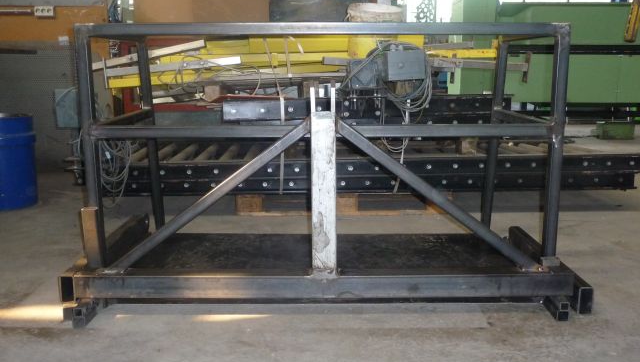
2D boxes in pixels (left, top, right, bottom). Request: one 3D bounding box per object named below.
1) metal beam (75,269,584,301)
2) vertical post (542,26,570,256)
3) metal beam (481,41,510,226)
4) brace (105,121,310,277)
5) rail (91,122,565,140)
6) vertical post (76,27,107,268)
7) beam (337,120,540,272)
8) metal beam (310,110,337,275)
[{"bbox_3d":[0.015,0.363,2.250,1.756,0.081,0.082,0,11,0],"label":"metal beam"},{"bbox_3d":[0.826,-0.114,2.199,0.037,0.841,0.037,0,11,0],"label":"vertical post"},{"bbox_3d":[0.828,-0.209,2.978,0.037,0.924,0.037,0,20,0],"label":"metal beam"},{"bbox_3d":[-0.390,0.068,2.218,0.916,0.042,0.037,-36,9,6],"label":"brace"},{"bbox_3d":[0.012,-0.171,2.188,1.598,0.037,0.037,0,11,0],"label":"rail"},{"bbox_3d":[-0.804,-0.106,2.201,0.037,0.857,0.037,0,11,0],"label":"vertical post"},{"bbox_3d":[0.412,0.065,2.217,0.910,0.040,0.037,36,9,-6],"label":"beam"},{"bbox_3d":[0.014,0.004,2.182,0.083,0.649,0.082,0,11,0],"label":"metal beam"}]

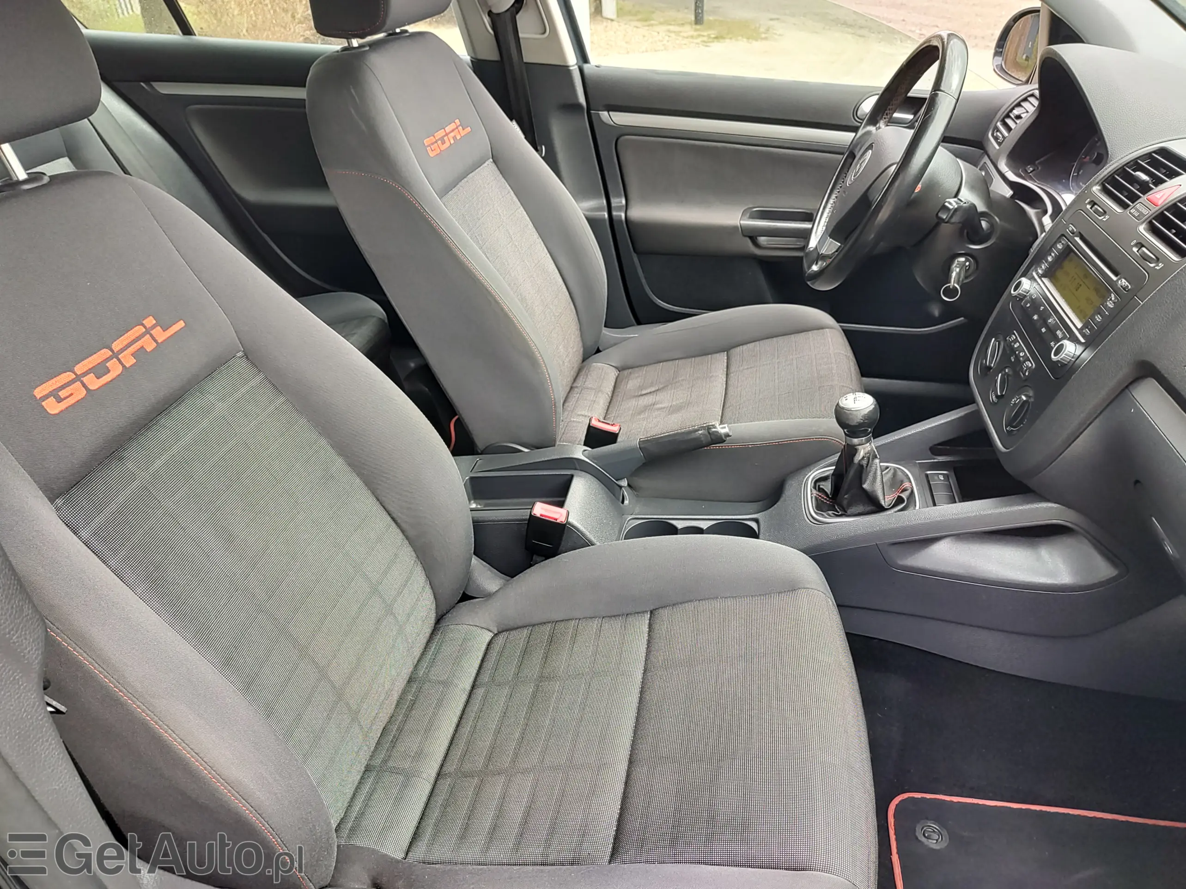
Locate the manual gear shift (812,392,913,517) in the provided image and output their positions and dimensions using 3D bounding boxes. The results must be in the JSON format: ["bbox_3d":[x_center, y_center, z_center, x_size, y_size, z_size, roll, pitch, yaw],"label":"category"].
[{"bbox_3d":[0.333,0.008,0.973,0.122,0.145,0.113,-3,32,16],"label":"manual gear shift"}]

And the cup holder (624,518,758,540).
[{"bbox_3d":[0.135,0.155,1.105,0.182,0.065,0.092,0,33,14],"label":"cup holder"}]

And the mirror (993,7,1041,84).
[{"bbox_3d":[0.843,-0.737,1.459,0.125,0.133,0.210,2,33,5],"label":"mirror"}]

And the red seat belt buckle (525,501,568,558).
[{"bbox_3d":[-0.059,0.109,0.994,0.043,0.069,0.025,16,35,3],"label":"red seat belt buckle"}]

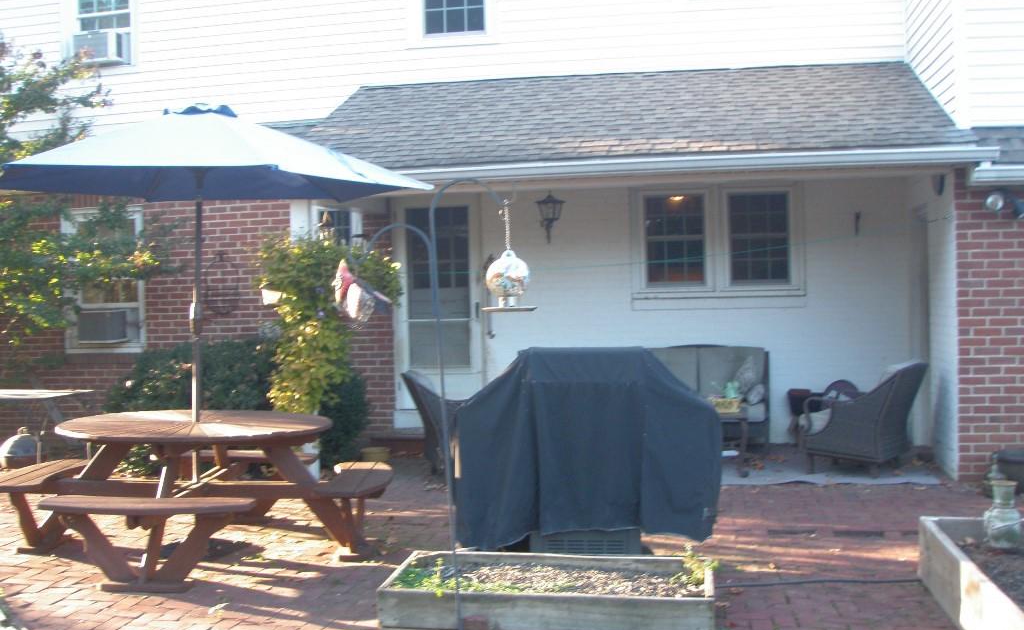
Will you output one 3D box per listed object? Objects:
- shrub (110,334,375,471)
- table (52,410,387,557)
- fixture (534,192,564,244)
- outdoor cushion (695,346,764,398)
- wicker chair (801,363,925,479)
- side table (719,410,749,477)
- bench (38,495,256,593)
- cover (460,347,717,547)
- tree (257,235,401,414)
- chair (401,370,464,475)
[{"bbox_3d":[-2.350,0.729,9.700,2.050,1.060,1.050,-1,1,10],"label":"shrub"},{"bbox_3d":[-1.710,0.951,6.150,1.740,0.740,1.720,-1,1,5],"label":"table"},{"bbox_3d":[0.335,-0.869,9.970,0.260,0.460,0.280,-1,1,10],"label":"fixture"},{"bbox_3d":[1.865,0.505,9.550,0.580,0.480,0.160,-1,-8,10],"label":"outdoor cushion"},{"bbox_3d":[2.620,0.756,8.400,0.730,0.800,0.660,-1,1,33],"label":"wicker chair"},{"bbox_3d":[1.455,0.960,8.500,0.700,0.450,0.520,-1,1,10],"label":"side table"},{"bbox_3d":[-1.750,1.113,5.420,1.000,0.450,0.350,-1,1,4],"label":"bench"},{"bbox_3d":[0.375,0.721,5.420,1.220,1.120,0.600,-1,1,10],"label":"cover"},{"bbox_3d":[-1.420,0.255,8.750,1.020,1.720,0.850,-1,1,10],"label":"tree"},{"bbox_3d":[-0.500,0.826,9.000,0.730,0.800,0.660,-2,1,-14],"label":"chair"}]

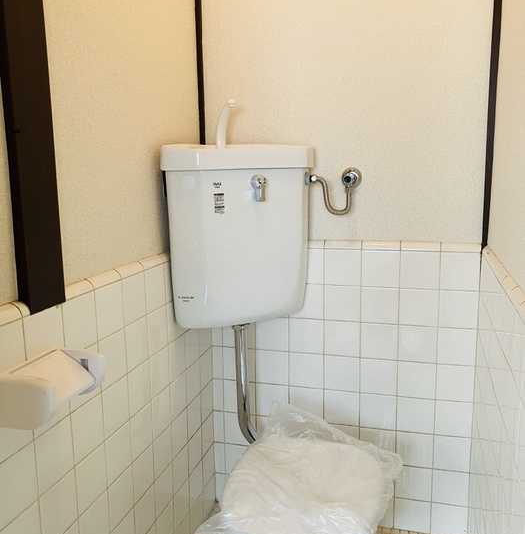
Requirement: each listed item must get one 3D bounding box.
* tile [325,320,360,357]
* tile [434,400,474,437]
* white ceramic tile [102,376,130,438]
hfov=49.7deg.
[{"bbox_3d":[0.238,0.212,1.675,0.105,0.105,0.009,2,10,16],"label":"tile"},{"bbox_3d":[0.548,0.436,1.625,0.101,0.105,0.009,2,10,16],"label":"tile"},{"bbox_3d":[-0.321,0.303,1.228,0.009,0.106,0.106,2,10,15],"label":"white ceramic tile"}]

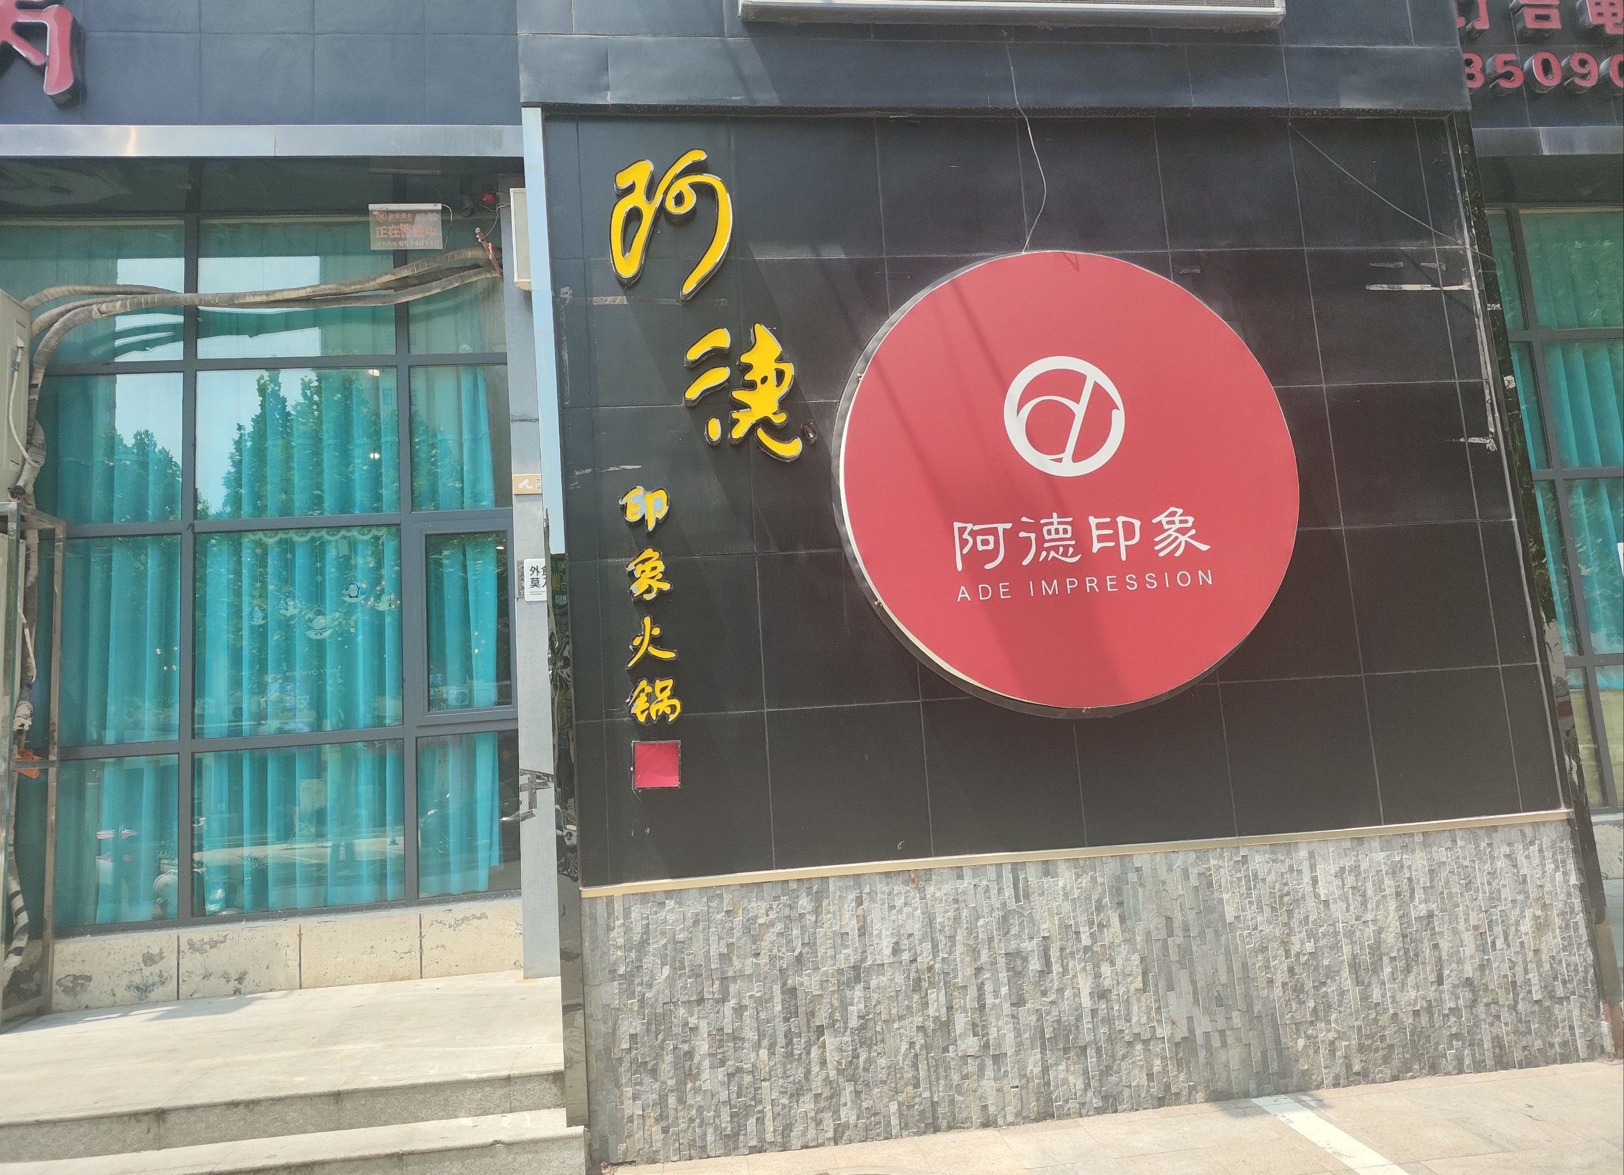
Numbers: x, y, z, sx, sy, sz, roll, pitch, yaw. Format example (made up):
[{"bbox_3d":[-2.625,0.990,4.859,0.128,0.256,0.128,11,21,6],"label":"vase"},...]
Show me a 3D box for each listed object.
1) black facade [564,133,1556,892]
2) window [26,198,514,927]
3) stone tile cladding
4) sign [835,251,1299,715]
[{"bbox_3d":[0.980,-0.494,4.748,3.920,3.033,0.120,-3,-9,-7],"label":"black facade"},{"bbox_3d":[-3.177,-0.267,7.032,2.715,4.295,0.120,-3,-9,-7],"label":"window"},{"bbox_3d":[1.146,1.482,4.442,3.929,0.950,0.120,-3,-9,-7],"label":"stone tile cladding"},{"bbox_3d":[1.015,-0.431,4.642,1.825,1.825,0.156,-3,-9,-7],"label":"sign"}]

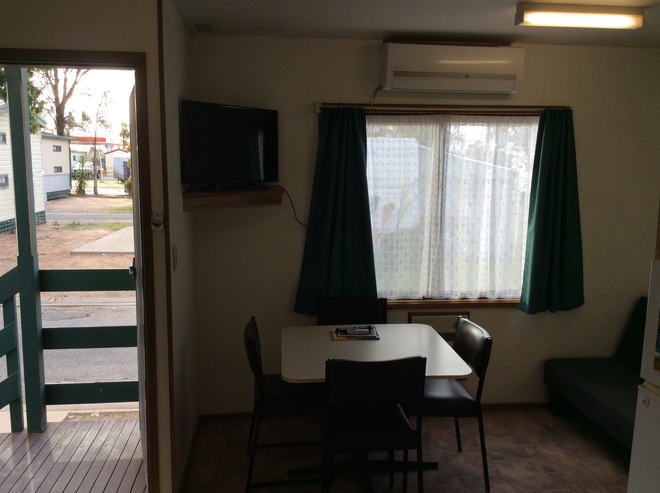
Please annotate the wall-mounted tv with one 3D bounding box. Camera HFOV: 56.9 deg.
[{"bbox_3d":[-0.533,-0.541,3.311,0.080,0.422,0.714,6,10,34],"label":"wall-mounted tv"}]

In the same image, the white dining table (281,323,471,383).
[{"bbox_3d":[0.187,0.871,3.215,0.885,0.714,0.875,0,9,-6],"label":"white dining table"}]

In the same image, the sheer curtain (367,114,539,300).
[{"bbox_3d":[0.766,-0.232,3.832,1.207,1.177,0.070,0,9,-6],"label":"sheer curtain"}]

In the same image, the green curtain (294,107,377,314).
[{"bbox_3d":[0.046,-0.201,3.710,0.523,1.278,0.121,0,9,-6],"label":"green curtain"}]

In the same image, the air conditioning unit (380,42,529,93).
[{"bbox_3d":[0.725,-1.054,3.649,0.825,0.267,0.191,0,9,-6],"label":"air conditioning unit"}]

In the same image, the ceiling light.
[{"bbox_3d":[1.169,-1.074,2.857,0.604,0.091,0.111,0,9,-6],"label":"ceiling light"}]

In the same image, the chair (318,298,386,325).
[{"bbox_3d":[0.154,0.759,3.624,0.440,0.810,0.500,0,9,-6],"label":"chair"}]

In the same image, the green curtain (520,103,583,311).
[{"bbox_3d":[1.442,-0.207,3.846,0.443,1.298,0.121,0,9,-6],"label":"green curtain"}]

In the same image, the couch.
[{"bbox_3d":[1.909,0.834,3.307,0.825,0.795,1.610,0,9,-6],"label":"couch"}]

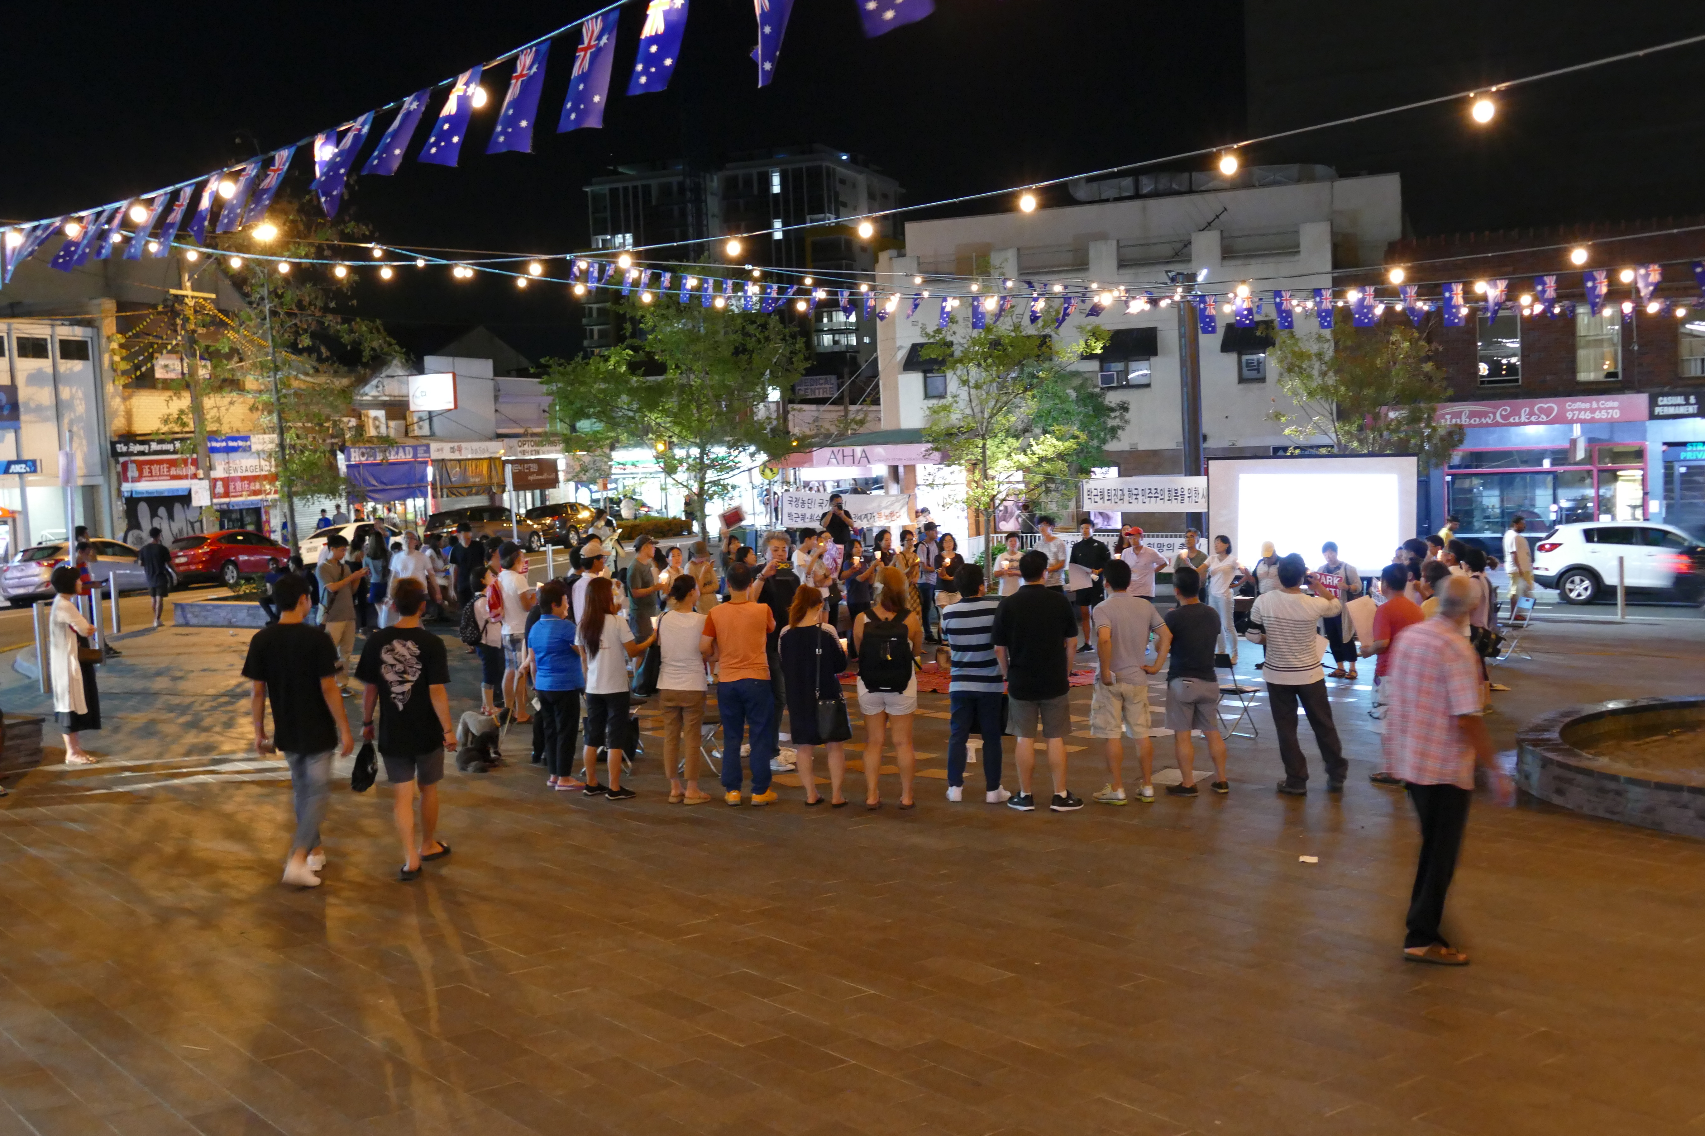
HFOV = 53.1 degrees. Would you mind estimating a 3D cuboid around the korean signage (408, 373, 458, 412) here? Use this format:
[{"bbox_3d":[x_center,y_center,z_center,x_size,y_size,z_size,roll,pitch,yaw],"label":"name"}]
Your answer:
[{"bbox_3d":[-14.913,-6.242,60.500,1.950,1.250,0.250,-1,3,22],"label":"korean signage"}]

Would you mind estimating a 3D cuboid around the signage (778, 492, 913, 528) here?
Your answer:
[{"bbox_3d":[-0.093,-1.002,29.800,2.250,0.600,0.050,-2,3,2],"label":"signage"}]

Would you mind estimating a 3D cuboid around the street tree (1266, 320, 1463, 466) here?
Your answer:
[{"bbox_3d":[8.412,-1.860,28.000,3.100,4.400,3.100,-2,3,0],"label":"street tree"}]

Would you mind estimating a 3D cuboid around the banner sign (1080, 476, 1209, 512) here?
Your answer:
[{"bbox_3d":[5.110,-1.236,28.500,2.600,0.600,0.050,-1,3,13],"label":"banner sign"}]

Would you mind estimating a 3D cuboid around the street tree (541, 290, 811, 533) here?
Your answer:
[{"bbox_3d":[-3.236,-2.339,31.500,4.800,5.200,4.600,-2,3,0],"label":"street tree"}]

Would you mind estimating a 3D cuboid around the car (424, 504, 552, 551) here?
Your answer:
[{"bbox_3d":[-12.700,-1.268,59.000,1.830,1.620,4.800,-1,3,23],"label":"car"}]

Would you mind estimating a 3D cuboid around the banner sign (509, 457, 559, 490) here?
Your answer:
[{"bbox_3d":[-11.932,-3.496,63.900,0.080,1.150,3.200,-1,3,24],"label":"banner sign"}]

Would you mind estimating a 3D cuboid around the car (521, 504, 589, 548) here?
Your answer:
[{"bbox_3d":[-10.294,-1.596,63.800,1.870,1.660,4.650,-1,3,25],"label":"car"}]

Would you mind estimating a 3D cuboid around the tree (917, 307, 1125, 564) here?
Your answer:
[{"bbox_3d":[2.844,-2.063,29.000,3.400,4.700,3.300,-2,3,0],"label":"tree"}]

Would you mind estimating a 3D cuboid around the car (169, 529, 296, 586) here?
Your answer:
[{"bbox_3d":[-17.345,-0.319,48.000,1.820,1.470,4.400,-1,3,18],"label":"car"}]

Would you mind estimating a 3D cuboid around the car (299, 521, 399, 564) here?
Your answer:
[{"bbox_3d":[-15.384,-0.684,53.000,1.800,1.460,4.650,-1,3,20],"label":"car"}]

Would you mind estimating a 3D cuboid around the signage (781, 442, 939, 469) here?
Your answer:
[{"bbox_3d":[0.254,-3.302,50.000,4.600,0.630,0.120,-2,3,3],"label":"signage"}]

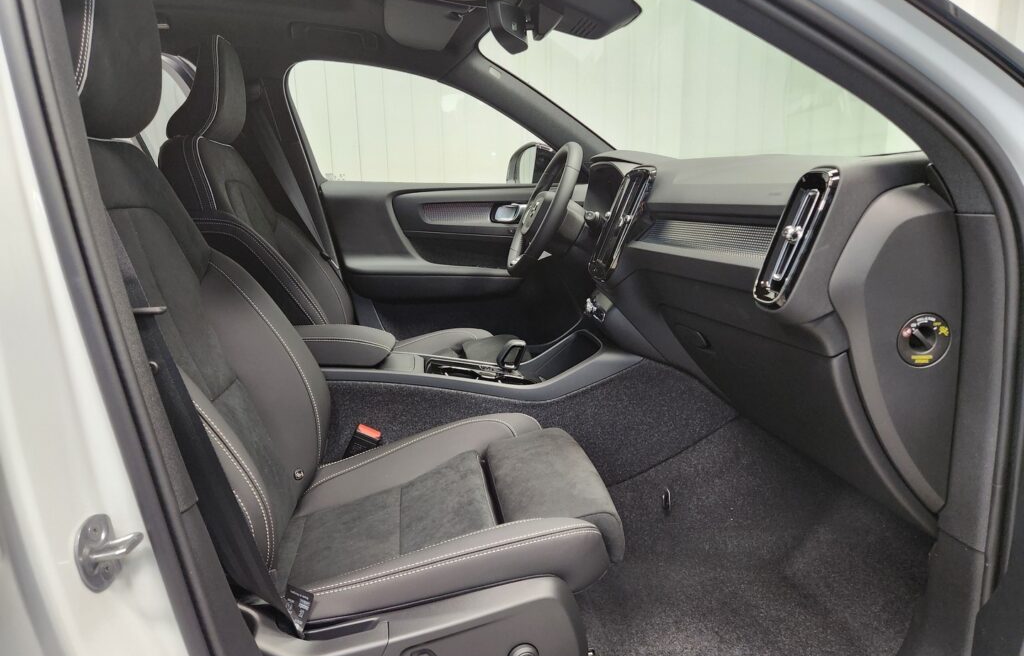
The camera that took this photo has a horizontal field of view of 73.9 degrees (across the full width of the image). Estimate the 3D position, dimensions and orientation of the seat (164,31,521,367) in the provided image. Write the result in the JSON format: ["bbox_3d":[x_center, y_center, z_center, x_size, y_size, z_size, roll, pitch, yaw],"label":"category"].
[{"bbox_3d":[-0.384,-0.163,1.792,0.880,1.100,0.540,-4,15,-10],"label":"seat"}]

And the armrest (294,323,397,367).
[{"bbox_3d":[-0.399,0.040,1.460,0.290,0.068,0.190,-4,15,-10],"label":"armrest"}]

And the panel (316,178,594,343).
[{"bbox_3d":[-0.107,-0.162,2.189,0.920,0.640,0.130,-4,15,-10],"label":"panel"}]

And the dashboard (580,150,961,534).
[{"bbox_3d":[0.406,-0.135,1.559,0.510,0.550,1.430,-4,15,-10],"label":"dashboard"}]

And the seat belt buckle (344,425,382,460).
[{"bbox_3d":[-0.315,0.255,1.415,0.058,0.090,0.030,23,9,-15],"label":"seat belt buckle"}]

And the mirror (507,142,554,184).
[{"bbox_3d":[0.083,-0.555,2.356,0.130,0.170,0.230,-7,15,-21],"label":"mirror"}]

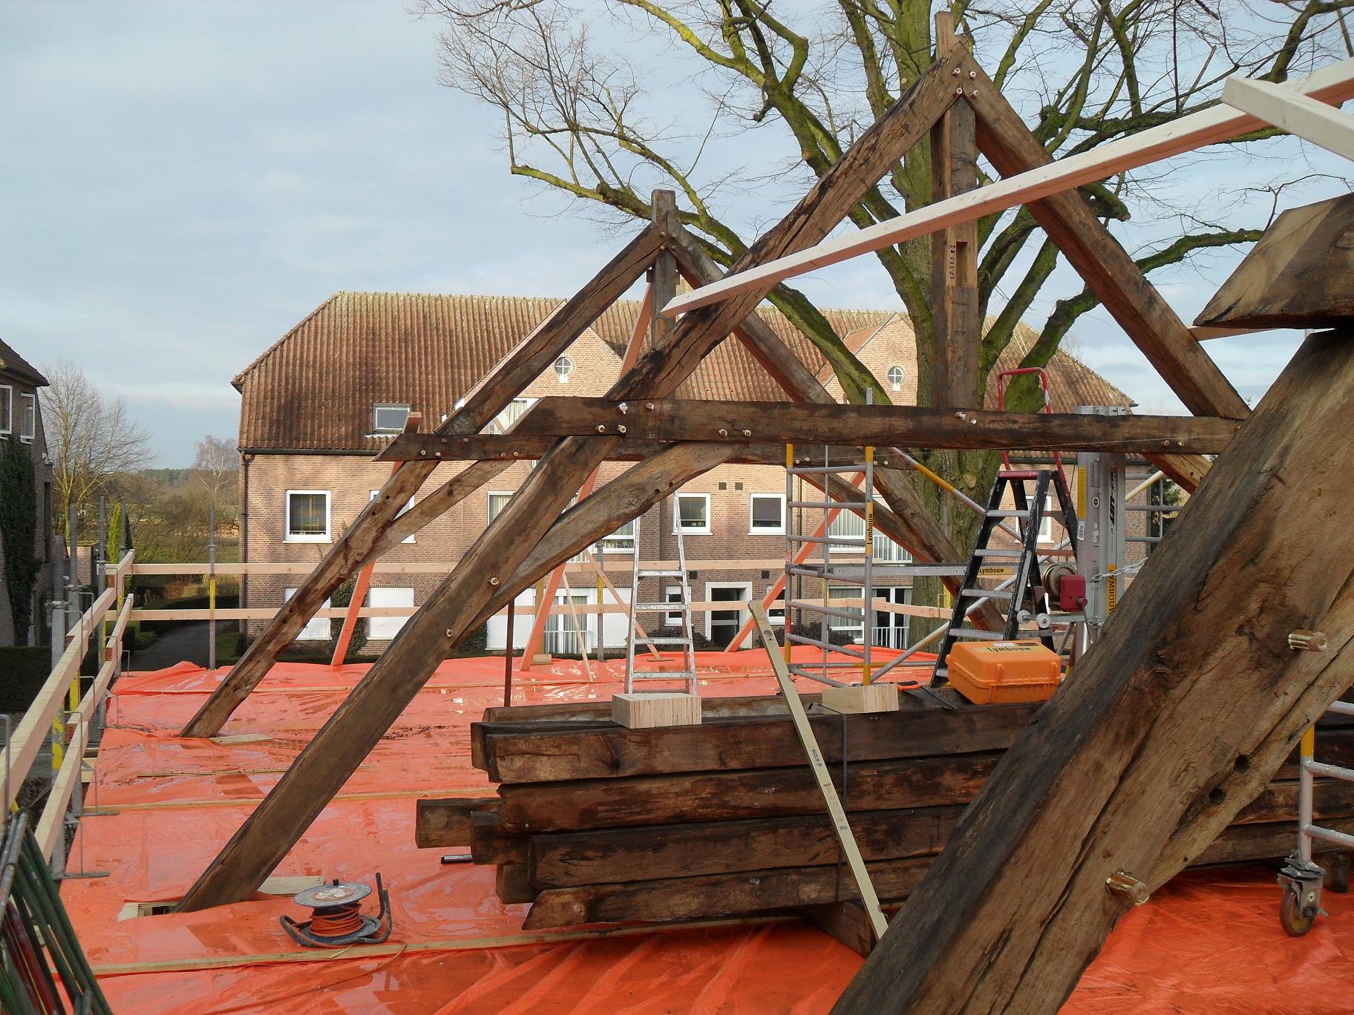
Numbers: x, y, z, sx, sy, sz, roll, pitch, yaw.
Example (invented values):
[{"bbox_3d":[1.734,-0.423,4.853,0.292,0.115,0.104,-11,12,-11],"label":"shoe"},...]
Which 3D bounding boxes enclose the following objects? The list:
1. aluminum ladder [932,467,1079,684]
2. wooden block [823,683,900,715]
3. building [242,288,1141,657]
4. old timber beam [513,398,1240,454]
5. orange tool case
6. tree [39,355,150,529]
[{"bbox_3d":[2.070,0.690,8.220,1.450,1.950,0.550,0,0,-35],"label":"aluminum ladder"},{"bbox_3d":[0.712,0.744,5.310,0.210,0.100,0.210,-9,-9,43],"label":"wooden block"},{"bbox_3d":[0.570,-1.200,47.700,29.500,11.900,10.300,0,0,-13],"label":"building"},{"bbox_3d":[1.410,-0.388,6.880,4.620,0.205,0.140,0,0,-20],"label":"old timber beam"},{"bbox_3d":[1.340,0.673,5.590,0.400,0.195,0.260,0,12,-16],"label":"orange tool case"},{"bbox_3d":[-28.600,-1.200,65.000,8.200,11.600,8.200,0,0,-24],"label":"tree"}]

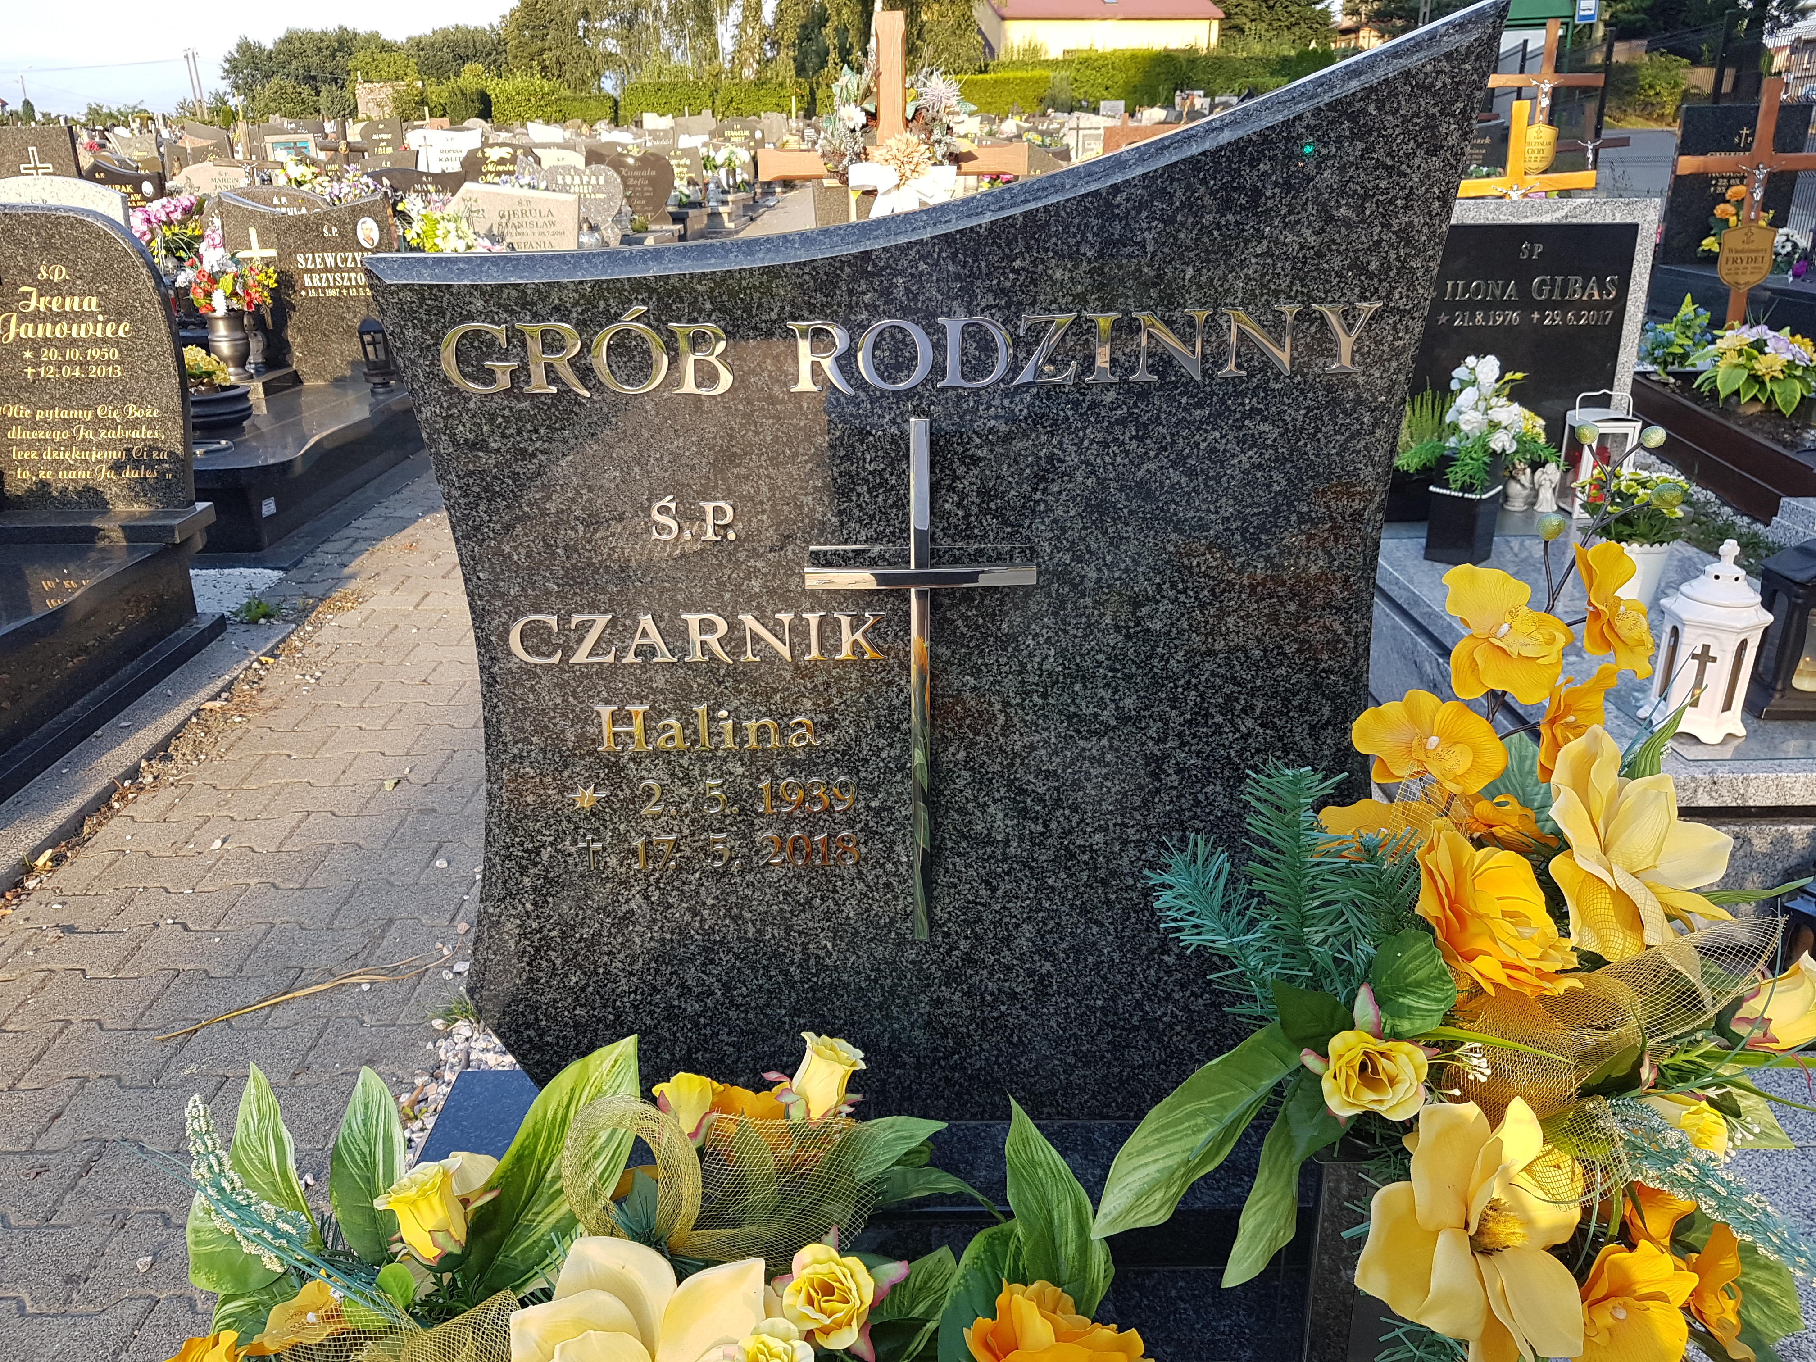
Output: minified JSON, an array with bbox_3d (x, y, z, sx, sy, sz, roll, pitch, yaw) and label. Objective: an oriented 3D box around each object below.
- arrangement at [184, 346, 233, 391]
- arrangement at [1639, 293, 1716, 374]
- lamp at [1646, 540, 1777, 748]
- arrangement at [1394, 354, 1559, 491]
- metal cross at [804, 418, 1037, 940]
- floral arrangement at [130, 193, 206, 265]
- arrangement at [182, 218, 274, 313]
[{"bbox_3d":[-2.440,-1.082,4.730,0.180,0.145,0.170,-1,23,1],"label":"arrangement"},{"bbox_3d":[3.027,-1.375,5.384,0.270,0.270,0.220,2,23,8],"label":"arrangement"},{"bbox_3d":[1.231,-0.069,2.089,0.150,0.304,0.135,15,28,34],"label":"lamp"},{"bbox_3d":[1.200,-0.545,2.881,0.320,0.265,0.250,1,23,6],"label":"arrangement"},{"bbox_3d":[0.015,0.017,1.391,0.227,0.569,0.042,-1,21,1],"label":"metal cross"},{"bbox_3d":[-3.889,-2.366,7.143,0.380,0.330,0.310,-6,23,-10],"label":"floral arrangement"},{"bbox_3d":[-2.602,-1.577,5.217,0.325,0.335,0.290,-6,23,-10],"label":"arrangement"}]

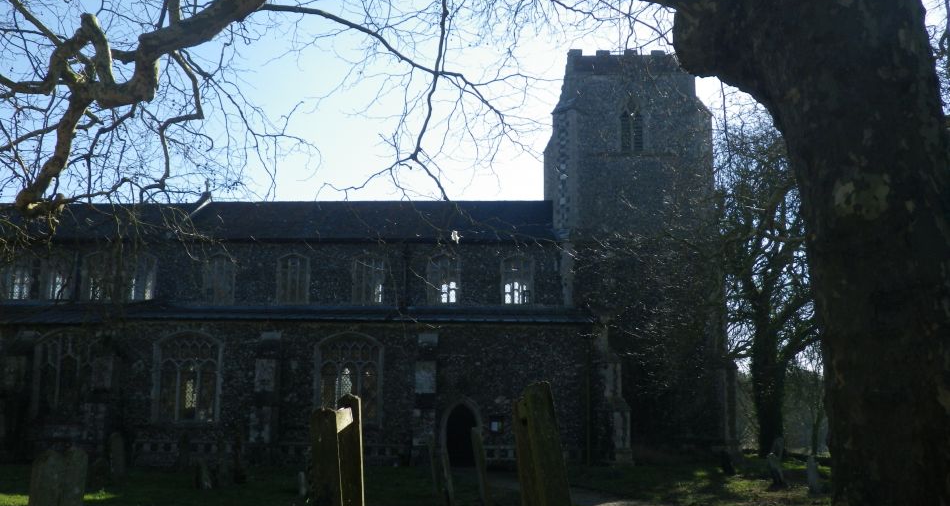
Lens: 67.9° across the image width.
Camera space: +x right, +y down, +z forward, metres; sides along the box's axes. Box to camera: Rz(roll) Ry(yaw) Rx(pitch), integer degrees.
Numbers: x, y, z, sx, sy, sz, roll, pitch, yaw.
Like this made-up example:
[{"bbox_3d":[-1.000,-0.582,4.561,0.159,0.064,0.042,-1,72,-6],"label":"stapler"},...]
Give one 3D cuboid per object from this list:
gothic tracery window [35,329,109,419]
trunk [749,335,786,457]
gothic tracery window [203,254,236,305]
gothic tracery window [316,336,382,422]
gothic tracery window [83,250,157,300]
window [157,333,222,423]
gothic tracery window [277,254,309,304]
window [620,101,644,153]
[{"bbox_3d":[-17.732,5.296,30.991,3.397,3.898,0.300,0,-8,4],"label":"gothic tracery window"},{"bbox_3d":[14.932,7.326,36.000,1.531,6.126,1.531,0,-8,4],"label":"trunk"},{"bbox_3d":[-12.145,1.241,33.653,1.572,2.443,0.300,0,-8,4],"label":"gothic tracery window"},{"bbox_3d":[-5.377,5.356,30.093,2.903,3.700,0.300,0,-8,4],"label":"gothic tracery window"},{"bbox_3d":[-17.157,1.086,34.035,3.715,2.424,0.300,0,-8,4],"label":"gothic tracery window"},{"bbox_3d":[-12.431,5.380,30.598,3.045,3.890,0.300,0,-8,4],"label":"window"},{"bbox_3d":[-8.643,1.255,33.399,1.548,2.377,0.300,0,-8,4],"label":"gothic tracery window"},{"bbox_3d":[7.482,-6.028,33.607,1.175,2.559,0.300,0,-8,4],"label":"window"}]

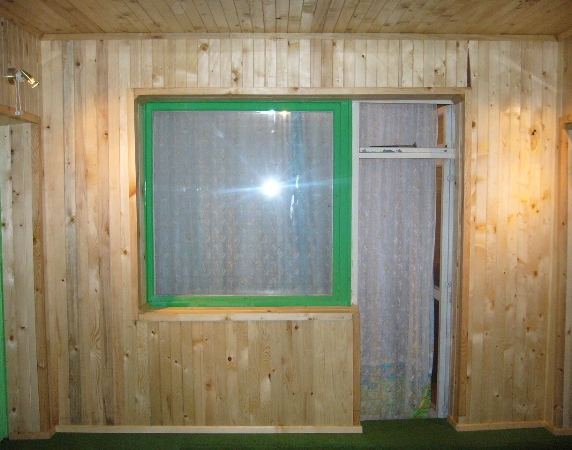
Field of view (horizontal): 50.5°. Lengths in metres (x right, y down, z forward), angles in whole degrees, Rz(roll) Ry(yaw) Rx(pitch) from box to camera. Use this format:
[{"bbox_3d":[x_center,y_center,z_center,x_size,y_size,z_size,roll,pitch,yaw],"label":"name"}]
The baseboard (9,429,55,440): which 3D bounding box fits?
[{"bbox_3d":[-1.621,1.339,3.907,0.279,0.045,0.100,0,3,0],"label":"baseboard"}]

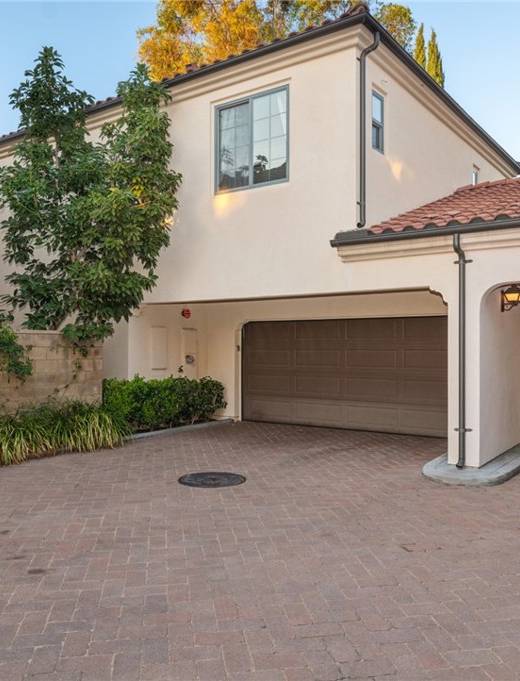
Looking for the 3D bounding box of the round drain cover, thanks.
[{"bbox_3d":[-0.600,1.775,7.540,0.855,0.040,0.855,0,0,0],"label":"round drain cover"}]

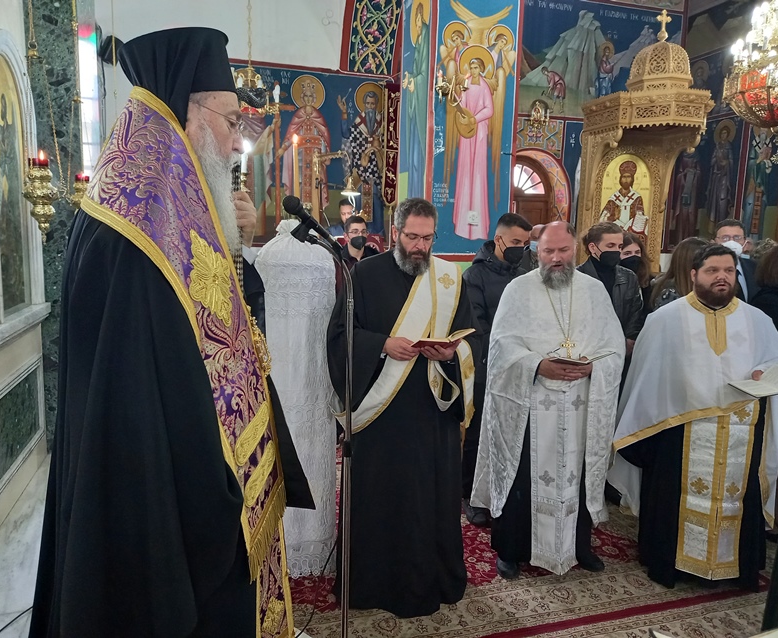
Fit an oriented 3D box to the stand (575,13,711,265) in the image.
[{"bbox_3d":[2.597,-1.078,6.226,1.013,3.851,0.983,-1,8,-17],"label":"stand"}]

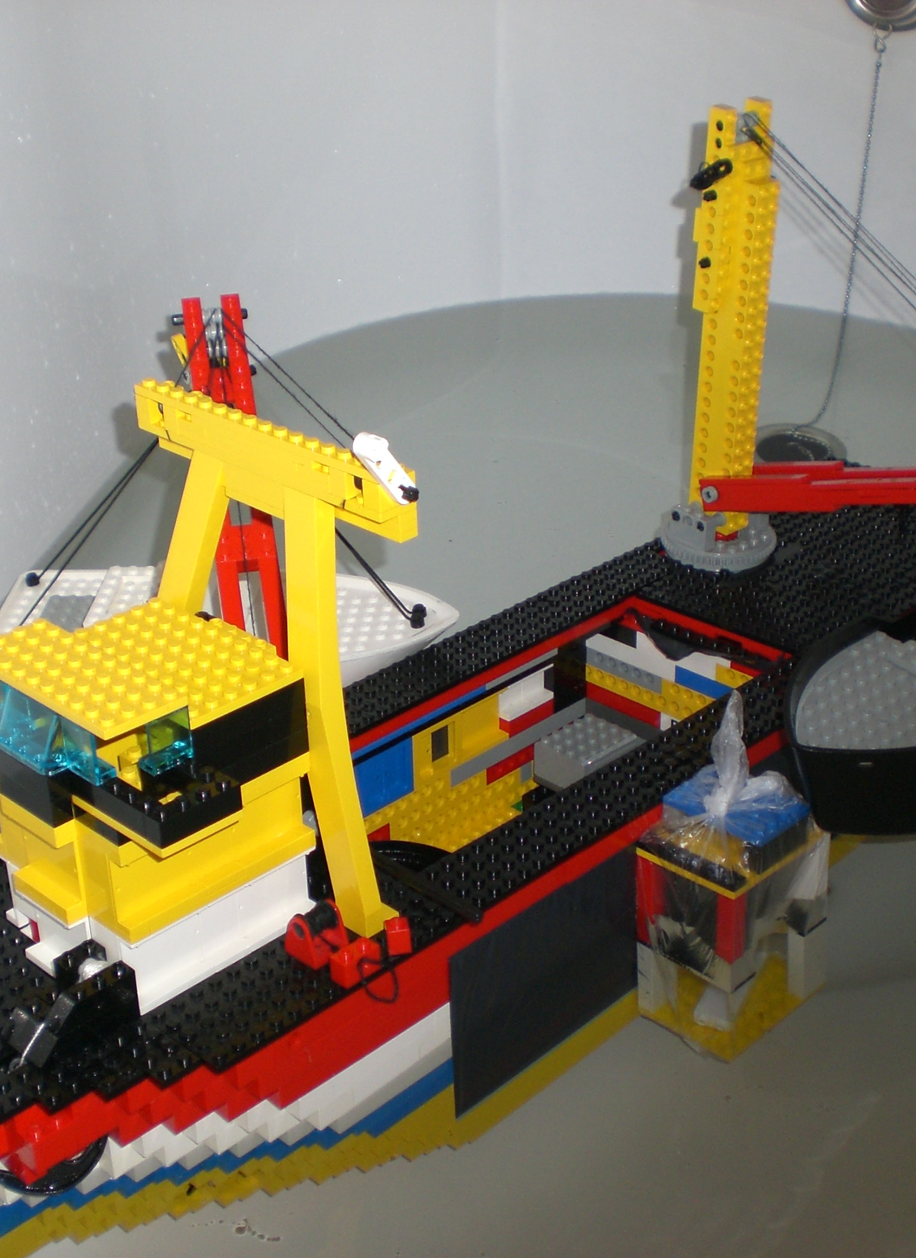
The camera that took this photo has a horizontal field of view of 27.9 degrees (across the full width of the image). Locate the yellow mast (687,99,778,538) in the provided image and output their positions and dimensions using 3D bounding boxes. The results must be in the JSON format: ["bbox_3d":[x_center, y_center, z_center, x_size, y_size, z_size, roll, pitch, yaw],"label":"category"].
[{"bbox_3d":[0.133,-0.146,0.887,0.032,0.209,0.029,-22,36,-35],"label":"yellow mast"}]

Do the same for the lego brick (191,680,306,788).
[{"bbox_3d":[-0.071,0.036,0.607,0.009,0.028,0.048,23,35,39],"label":"lego brick"}]

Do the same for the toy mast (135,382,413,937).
[{"bbox_3d":[-0.064,0.010,0.645,0.149,0.183,0.016,23,35,39],"label":"toy mast"}]

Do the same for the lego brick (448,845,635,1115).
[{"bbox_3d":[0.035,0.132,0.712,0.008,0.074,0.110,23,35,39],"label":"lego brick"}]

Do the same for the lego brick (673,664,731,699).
[{"bbox_3d":[0.124,0.028,0.874,0.046,0.010,0.008,23,35,39],"label":"lego brick"}]

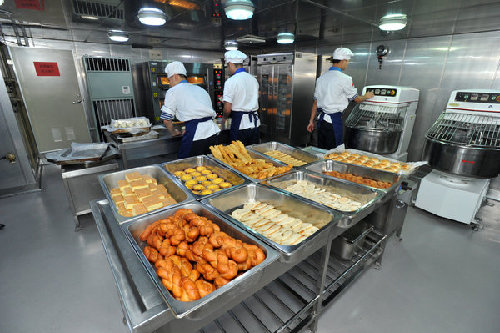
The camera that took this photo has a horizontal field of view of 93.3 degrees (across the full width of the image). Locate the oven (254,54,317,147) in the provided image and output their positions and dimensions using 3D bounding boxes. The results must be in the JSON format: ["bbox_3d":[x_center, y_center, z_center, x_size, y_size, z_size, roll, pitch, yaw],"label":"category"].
[{"bbox_3d":[0.709,-1.229,4.958,0.690,1.940,0.950,-15,24,-38],"label":"oven"}]

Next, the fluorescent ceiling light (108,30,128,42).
[{"bbox_3d":[-1.785,-1.766,3.231,0.260,0.100,0.260,-15,25,-36],"label":"fluorescent ceiling light"}]

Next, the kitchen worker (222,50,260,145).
[{"bbox_3d":[-0.107,-0.611,3.266,0.500,1.760,0.390,-11,22,-30],"label":"kitchen worker"}]

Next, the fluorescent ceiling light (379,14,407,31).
[{"bbox_3d":[1.453,-1.445,2.398,0.260,0.100,0.260,-15,25,-36],"label":"fluorescent ceiling light"}]

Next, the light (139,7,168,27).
[{"bbox_3d":[-0.958,-1.461,2.326,0.260,0.110,0.260,-15,24,-38],"label":"light"}]

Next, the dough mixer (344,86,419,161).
[{"bbox_3d":[1.780,-0.408,3.308,1.050,1.300,0.680,-15,25,-36],"label":"dough mixer"}]

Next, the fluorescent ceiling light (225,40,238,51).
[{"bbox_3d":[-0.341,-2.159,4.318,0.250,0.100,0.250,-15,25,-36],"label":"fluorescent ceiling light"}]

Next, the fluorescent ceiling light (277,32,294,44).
[{"bbox_3d":[0.508,-1.791,3.347,0.260,0.110,0.260,-15,24,-38],"label":"fluorescent ceiling light"}]

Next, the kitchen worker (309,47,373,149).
[{"bbox_3d":[1.172,-0.588,3.216,0.580,1.800,0.680,17,24,39],"label":"kitchen worker"}]

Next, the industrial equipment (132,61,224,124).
[{"bbox_3d":[-1.335,-1.138,4.723,1.380,1.670,1.000,-15,25,-36],"label":"industrial equipment"}]

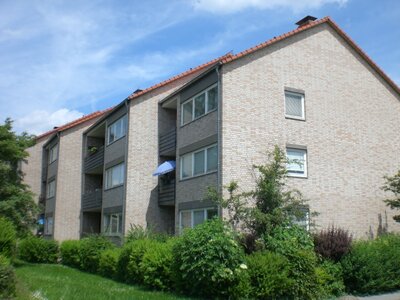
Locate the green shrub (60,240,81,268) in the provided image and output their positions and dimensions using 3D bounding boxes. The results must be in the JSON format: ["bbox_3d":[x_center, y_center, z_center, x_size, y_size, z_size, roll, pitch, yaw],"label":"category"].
[{"bbox_3d":[-5.579,4.457,18.924,1.000,1.200,1.000,3,-11,-16],"label":"green shrub"}]

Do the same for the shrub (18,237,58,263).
[{"bbox_3d":[-8.723,5.471,23.970,2.000,1.420,1.500,6,-12,-27],"label":"shrub"}]

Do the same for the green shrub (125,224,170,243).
[{"bbox_3d":[-2.112,4.187,18.440,1.850,1.960,1.600,6,-12,-27],"label":"green shrub"}]

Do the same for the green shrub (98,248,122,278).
[{"bbox_3d":[-3.519,4.370,17.077,0.870,1.070,0.900,6,-12,-27],"label":"green shrub"}]

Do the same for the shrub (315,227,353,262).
[{"bbox_3d":[3.961,3.134,12.974,1.250,1.600,1.200,-3,-11,16],"label":"shrub"}]

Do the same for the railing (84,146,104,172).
[{"bbox_3d":[-7.288,0.757,29.992,0.120,1.100,5.100,6,-12,-27],"label":"railing"}]

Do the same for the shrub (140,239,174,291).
[{"bbox_3d":[-1.268,3.443,13.282,1.100,1.500,1.150,0,-11,0],"label":"shrub"}]

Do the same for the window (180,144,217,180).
[{"bbox_3d":[-0.105,0.610,20.573,0.120,1.220,3.650,6,-12,-28],"label":"window"}]

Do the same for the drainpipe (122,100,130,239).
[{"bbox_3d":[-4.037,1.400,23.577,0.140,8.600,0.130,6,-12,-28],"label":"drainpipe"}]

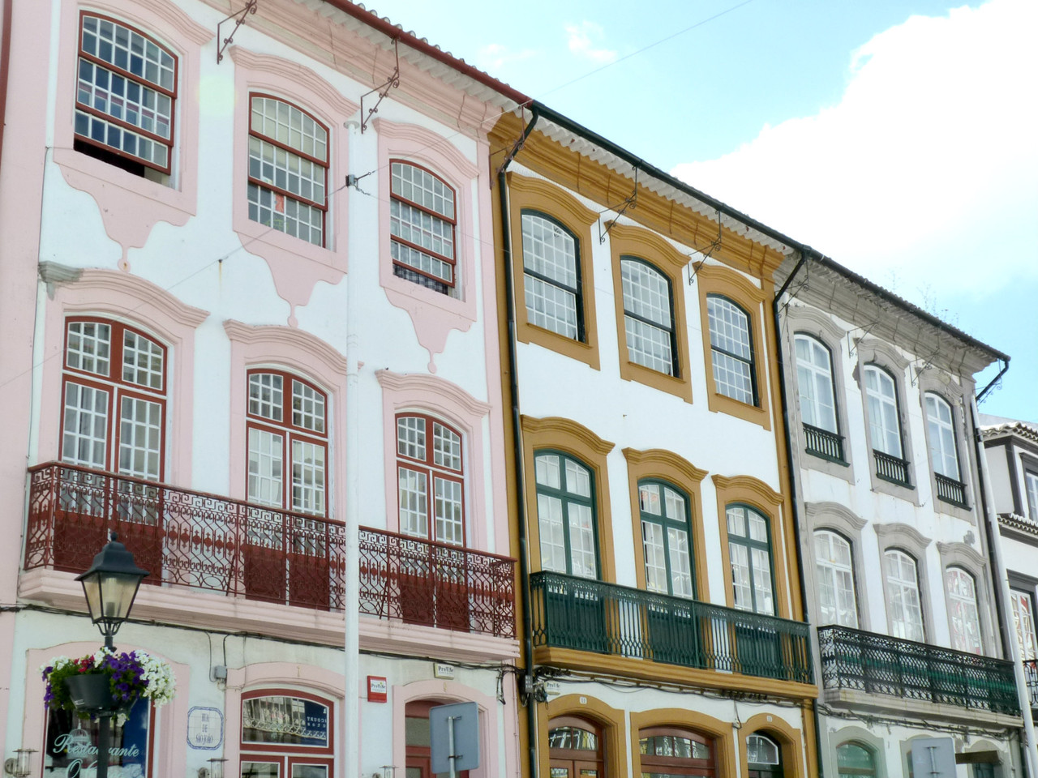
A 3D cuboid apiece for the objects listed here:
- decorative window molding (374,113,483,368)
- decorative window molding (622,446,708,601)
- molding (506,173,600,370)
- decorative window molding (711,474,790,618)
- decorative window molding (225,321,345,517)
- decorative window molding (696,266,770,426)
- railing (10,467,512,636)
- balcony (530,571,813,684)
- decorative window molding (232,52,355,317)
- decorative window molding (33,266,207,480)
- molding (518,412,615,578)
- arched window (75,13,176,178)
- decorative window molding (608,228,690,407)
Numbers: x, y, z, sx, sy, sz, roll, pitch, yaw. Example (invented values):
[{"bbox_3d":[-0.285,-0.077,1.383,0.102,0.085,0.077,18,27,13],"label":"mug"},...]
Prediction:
[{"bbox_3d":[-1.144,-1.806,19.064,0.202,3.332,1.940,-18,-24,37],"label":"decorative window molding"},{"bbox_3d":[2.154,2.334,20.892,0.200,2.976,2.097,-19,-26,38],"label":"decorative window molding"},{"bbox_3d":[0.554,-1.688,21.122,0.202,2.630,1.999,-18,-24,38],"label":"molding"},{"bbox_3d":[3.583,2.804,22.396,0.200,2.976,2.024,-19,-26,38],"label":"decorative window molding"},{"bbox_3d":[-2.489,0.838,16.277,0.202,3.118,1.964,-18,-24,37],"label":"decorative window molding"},{"bbox_3d":[3.514,-0.683,23.766,0.200,2.592,2.172,-19,-26,38],"label":"decorative window molding"},{"bbox_3d":[-2.279,1.908,15.874,0.363,0.982,6.593,-18,-24,37],"label":"railing"},{"bbox_3d":[2.415,3.538,21.118,0.268,0.964,6.497,-18,-24,38],"label":"balcony"},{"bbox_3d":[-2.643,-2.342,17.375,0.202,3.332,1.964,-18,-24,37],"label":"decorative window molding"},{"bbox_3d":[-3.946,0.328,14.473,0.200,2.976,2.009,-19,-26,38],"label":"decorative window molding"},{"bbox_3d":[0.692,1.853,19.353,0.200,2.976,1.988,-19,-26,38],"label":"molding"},{"bbox_3d":[-4.232,-3.238,15.811,0.130,1.939,1.318,-19,-26,38],"label":"arched window"},{"bbox_3d":[2.092,-1.188,22.786,0.202,2.630,2.047,-18,-24,38],"label":"decorative window molding"}]

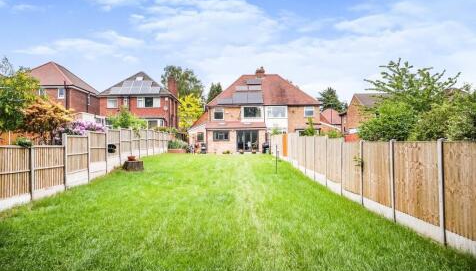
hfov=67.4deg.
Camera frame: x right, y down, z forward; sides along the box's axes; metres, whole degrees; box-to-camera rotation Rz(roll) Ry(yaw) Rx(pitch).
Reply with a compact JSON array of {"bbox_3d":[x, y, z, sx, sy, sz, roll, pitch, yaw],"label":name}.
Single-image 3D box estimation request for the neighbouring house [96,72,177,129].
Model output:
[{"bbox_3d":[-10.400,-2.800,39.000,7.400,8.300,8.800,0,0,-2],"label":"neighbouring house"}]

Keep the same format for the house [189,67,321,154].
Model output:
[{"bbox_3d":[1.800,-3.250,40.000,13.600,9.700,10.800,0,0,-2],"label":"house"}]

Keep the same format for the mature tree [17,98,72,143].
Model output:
[{"bbox_3d":[-7.850,0.050,15.000,2.400,3.300,2.400,0,0,-1],"label":"mature tree"}]

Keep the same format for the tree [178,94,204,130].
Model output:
[{"bbox_3d":[-6.100,-1.750,45.000,4.200,7.000,4.200,0,0,-1],"label":"tree"}]

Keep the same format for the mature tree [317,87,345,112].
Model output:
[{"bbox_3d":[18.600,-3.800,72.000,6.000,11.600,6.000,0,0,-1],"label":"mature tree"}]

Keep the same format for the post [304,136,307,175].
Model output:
[{"bbox_3d":[3.290,0.970,17.450,0.100,1.920,0.100,0,0,-1],"label":"post"}]

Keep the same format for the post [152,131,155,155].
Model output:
[{"bbox_3d":[-5.710,0.540,24.300,0.100,1.680,0.100,0,0,-1],"label":"post"}]

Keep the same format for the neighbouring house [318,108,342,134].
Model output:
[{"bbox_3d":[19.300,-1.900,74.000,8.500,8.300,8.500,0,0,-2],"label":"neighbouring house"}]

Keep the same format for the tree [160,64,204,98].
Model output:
[{"bbox_3d":[-9.600,-5.200,62.000,7.600,14.000,7.600,0,0,0],"label":"tree"}]

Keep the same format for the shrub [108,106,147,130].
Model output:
[{"bbox_3d":[-6.150,0.000,19.800,2.150,3.300,2.000,0,0,-1],"label":"shrub"}]

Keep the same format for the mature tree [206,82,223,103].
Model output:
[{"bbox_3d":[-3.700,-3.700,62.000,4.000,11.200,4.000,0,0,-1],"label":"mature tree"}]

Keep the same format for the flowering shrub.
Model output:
[{"bbox_3d":[-7.400,0.400,16.800,2.300,2.300,2.000,0,0,0],"label":"flowering shrub"}]

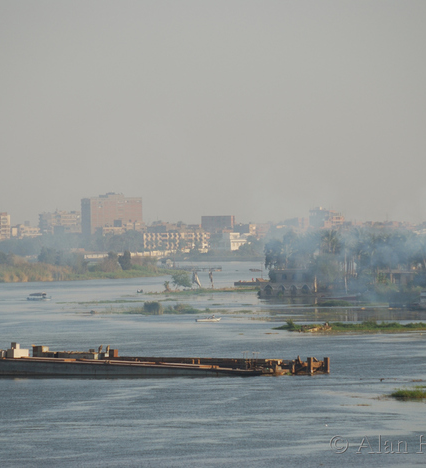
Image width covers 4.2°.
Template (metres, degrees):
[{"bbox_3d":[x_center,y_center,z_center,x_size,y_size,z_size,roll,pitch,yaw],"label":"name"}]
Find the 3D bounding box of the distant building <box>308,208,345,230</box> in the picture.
[{"bbox_3d":[81.655,-9.345,4200.000,24.000,18.000,18.000,0,0,5],"label":"distant building"}]

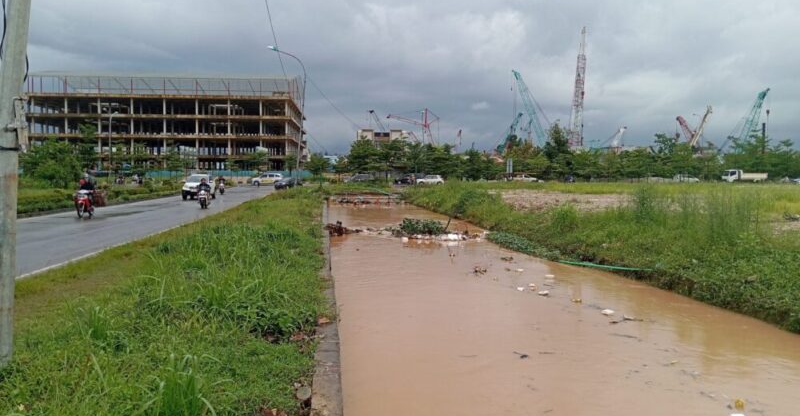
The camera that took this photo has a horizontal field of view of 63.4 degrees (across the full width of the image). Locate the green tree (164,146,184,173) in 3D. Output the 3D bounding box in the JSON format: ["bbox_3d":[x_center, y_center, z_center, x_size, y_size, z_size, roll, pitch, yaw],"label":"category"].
[{"bbox_3d":[-33.065,-6.452,95.000,3.100,5.400,3.100,0,3,0],"label":"green tree"}]

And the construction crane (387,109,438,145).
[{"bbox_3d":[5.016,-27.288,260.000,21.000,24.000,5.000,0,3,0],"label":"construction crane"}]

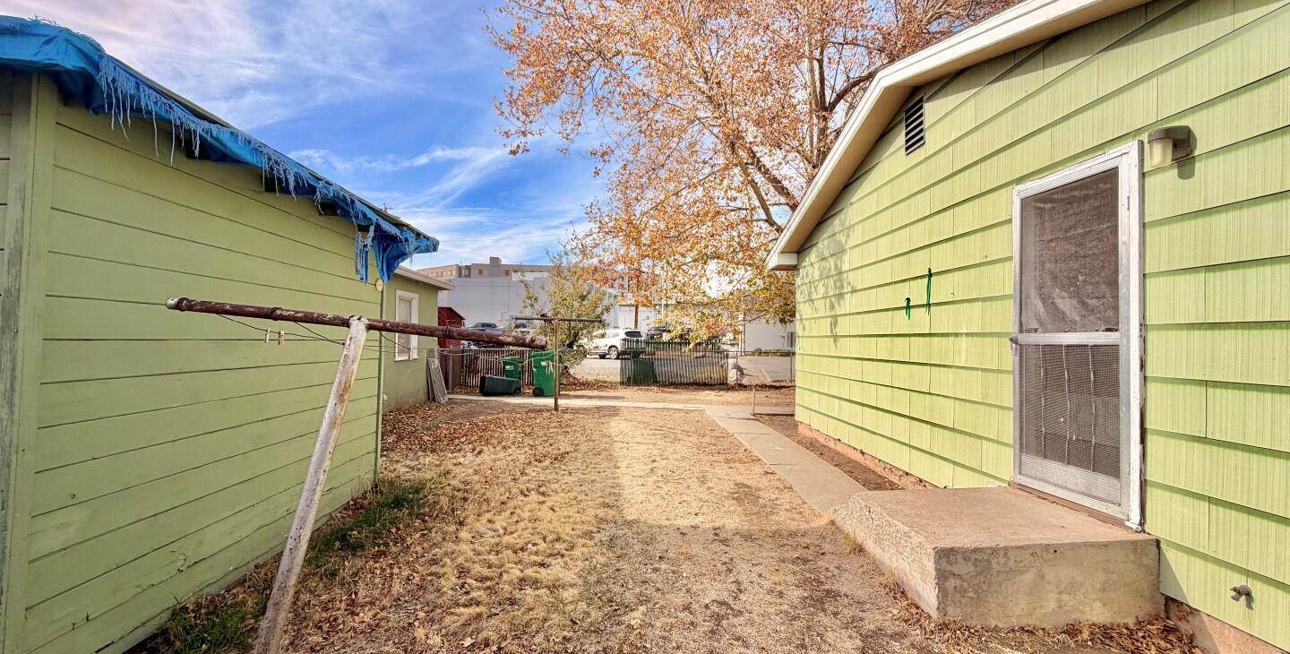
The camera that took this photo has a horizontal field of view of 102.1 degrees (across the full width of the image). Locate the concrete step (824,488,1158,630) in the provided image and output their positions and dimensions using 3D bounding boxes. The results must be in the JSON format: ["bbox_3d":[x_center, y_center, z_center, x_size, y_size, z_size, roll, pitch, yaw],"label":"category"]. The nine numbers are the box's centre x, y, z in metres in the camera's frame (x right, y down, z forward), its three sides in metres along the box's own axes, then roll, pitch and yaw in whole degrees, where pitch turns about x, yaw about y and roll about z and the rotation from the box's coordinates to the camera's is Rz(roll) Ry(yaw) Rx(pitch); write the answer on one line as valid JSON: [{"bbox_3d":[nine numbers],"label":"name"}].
[{"bbox_3d":[1.927,1.261,3.073,1.170,0.380,1.120,0,-1,-5],"label":"concrete step"}]

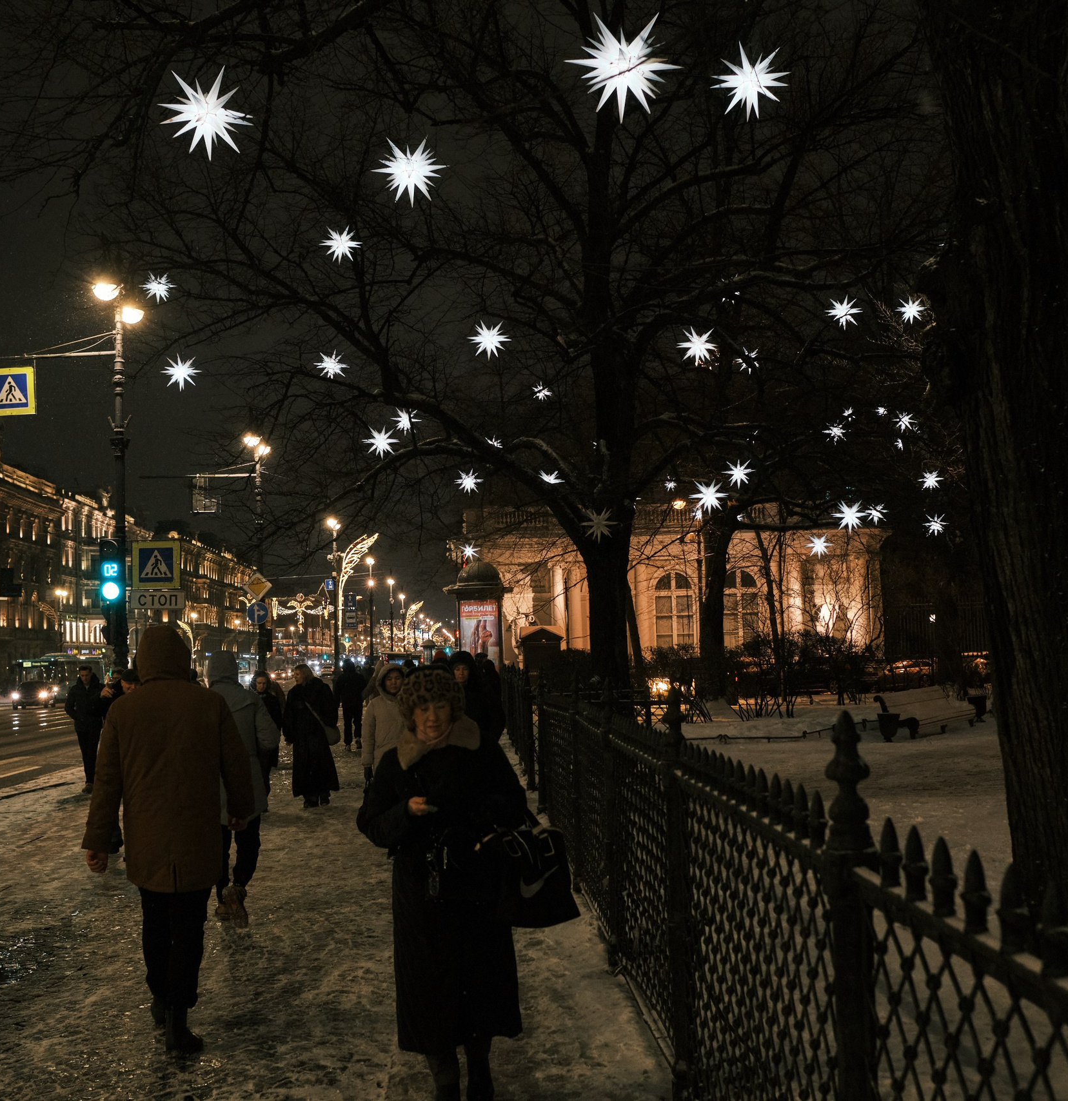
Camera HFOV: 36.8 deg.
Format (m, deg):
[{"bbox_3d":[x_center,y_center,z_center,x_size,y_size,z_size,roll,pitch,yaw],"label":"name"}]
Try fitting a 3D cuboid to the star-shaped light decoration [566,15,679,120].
[{"bbox_3d":[0.517,-2.827,9.400,0.660,0.630,0.640,-1,-4,3],"label":"star-shaped light decoration"}]

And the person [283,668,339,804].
[{"bbox_3d":[-2.594,2.168,18.877,0.580,1.630,0.420,-2,-4,6],"label":"person"}]

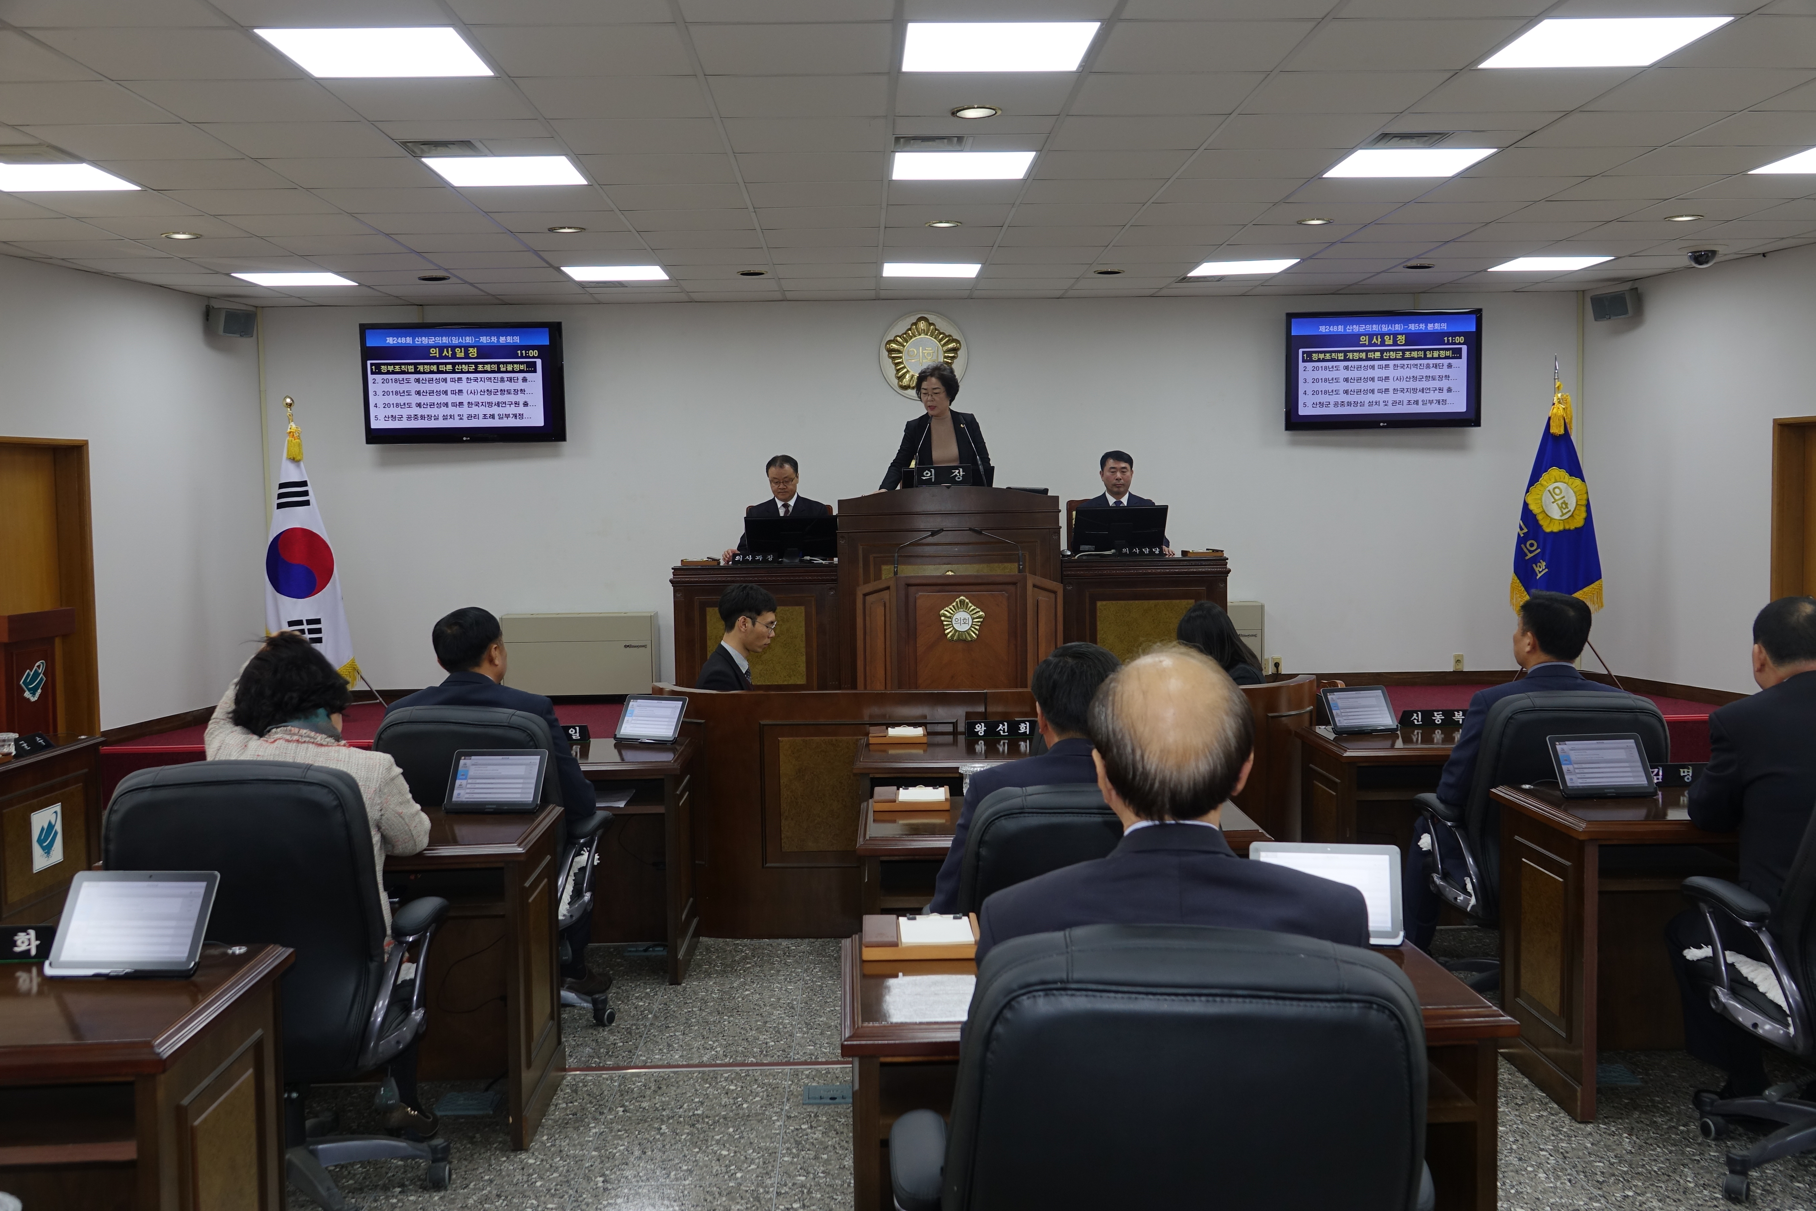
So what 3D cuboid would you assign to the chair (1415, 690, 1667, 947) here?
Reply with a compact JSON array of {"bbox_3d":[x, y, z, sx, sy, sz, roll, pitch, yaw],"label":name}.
[{"bbox_3d":[1.920,0.718,4.890,0.660,0.960,0.680,-1,4,-7],"label":"chair"}]

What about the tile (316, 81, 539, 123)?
[{"bbox_3d":[-1.564,-1.676,5.328,0.600,0.020,0.585,-1,4,-2],"label":"tile"}]

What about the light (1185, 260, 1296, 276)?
[{"bbox_3d":[2.014,-2.046,9.700,0.590,0.050,0.585,-1,4,-2],"label":"light"}]

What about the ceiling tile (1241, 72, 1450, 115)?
[{"bbox_3d":[1.462,-1.723,5.400,0.590,0.020,0.575,-1,4,-2],"label":"ceiling tile"}]

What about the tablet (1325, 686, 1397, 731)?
[{"bbox_3d":[1.616,0.376,5.767,0.257,0.178,0.014,-2,-30,-15],"label":"tablet"}]

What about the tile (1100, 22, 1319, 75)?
[{"bbox_3d":[0.872,-1.679,4.830,0.590,0.020,0.575,-1,4,-2],"label":"tile"}]

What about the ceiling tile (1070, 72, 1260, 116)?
[{"bbox_3d":[0.857,-1.713,5.383,0.590,0.020,0.575,-1,4,-2],"label":"ceiling tile"}]

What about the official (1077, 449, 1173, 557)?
[{"bbox_3d":[1.257,-0.235,9.312,0.560,1.320,0.720,-1,4,-2],"label":"official"}]

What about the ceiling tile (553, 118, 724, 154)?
[{"bbox_3d":[-0.973,-1.718,5.897,0.590,0.020,0.575,-1,4,-2],"label":"ceiling tile"}]

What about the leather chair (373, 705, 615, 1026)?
[{"bbox_3d":[-1.222,0.768,4.813,0.660,1.020,0.700,-1,4,1],"label":"leather chair"}]

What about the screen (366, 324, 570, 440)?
[{"bbox_3d":[-2.879,-1.438,10.448,1.290,0.770,0.080,-1,10,-4],"label":"screen"}]

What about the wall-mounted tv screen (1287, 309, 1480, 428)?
[{"bbox_3d":[3.179,-1.573,10.820,1.298,0.782,0.080,-1,5,2],"label":"wall-mounted tv screen"}]

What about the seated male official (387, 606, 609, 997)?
[{"bbox_3d":[-1.316,0.655,5.216,0.570,1.336,0.760,0,4,7],"label":"seated male official"}]

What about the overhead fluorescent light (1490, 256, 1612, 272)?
[{"bbox_3d":[3.888,-2.078,9.752,0.590,0.050,0.585,-1,4,-2],"label":"overhead fluorescent light"}]

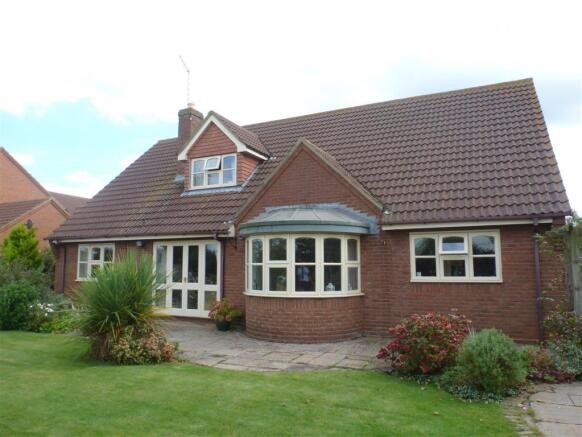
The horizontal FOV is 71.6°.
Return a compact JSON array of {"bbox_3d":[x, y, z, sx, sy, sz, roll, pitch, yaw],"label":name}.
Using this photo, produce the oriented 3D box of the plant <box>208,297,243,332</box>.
[{"bbox_3d":[-1.591,2.343,9.840,0.820,0.770,0.780,0,-7,0],"label":"plant"}]

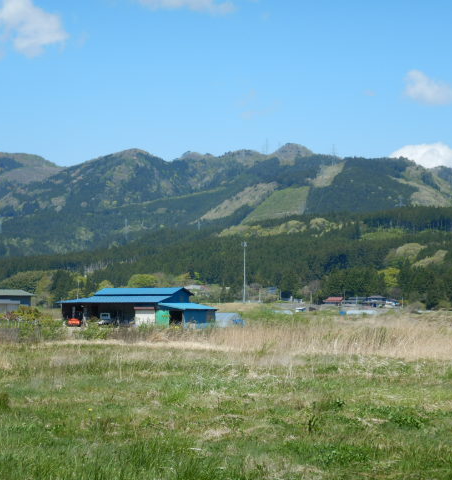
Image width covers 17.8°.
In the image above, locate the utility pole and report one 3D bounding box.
[{"bbox_3d":[9.053,14.853,680.000,2.400,29.235,2.400,0,-3,0],"label":"utility pole"}]

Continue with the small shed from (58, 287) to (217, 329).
[{"bbox_3d":[-10.903,8.271,177.000,18.431,4.929,7.309,-2,-3,30],"label":"small shed"}]

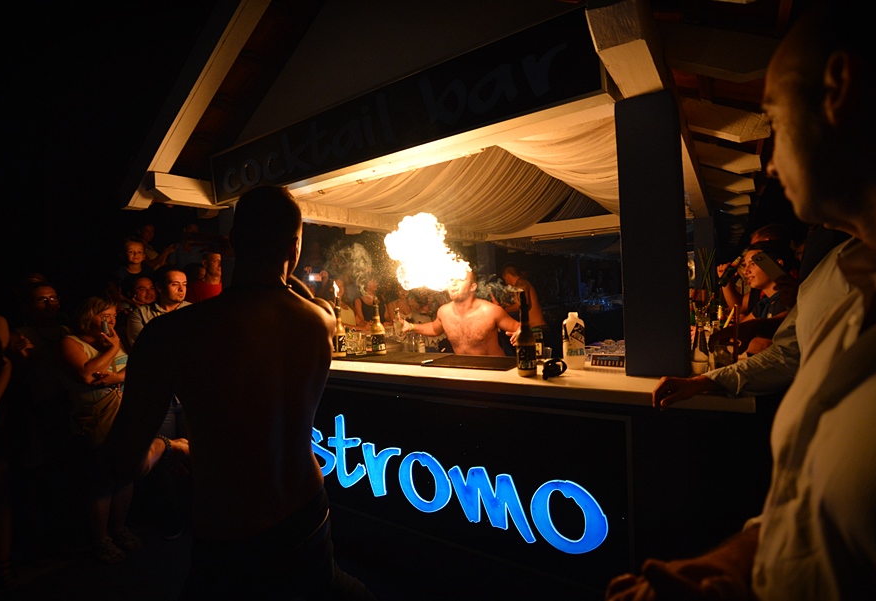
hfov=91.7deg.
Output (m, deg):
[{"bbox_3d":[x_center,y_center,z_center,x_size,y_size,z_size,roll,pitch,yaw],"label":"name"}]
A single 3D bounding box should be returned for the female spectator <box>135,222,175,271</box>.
[{"bbox_3d":[-2.962,-0.007,4.508,0.400,1.640,0.460,-3,1,31],"label":"female spectator"}]

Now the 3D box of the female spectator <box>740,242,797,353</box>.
[{"bbox_3d":[1.661,0.542,2.078,0.360,1.660,0.460,-3,1,6],"label":"female spectator"}]

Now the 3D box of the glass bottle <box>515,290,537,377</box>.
[{"bbox_3d":[0.366,0.138,1.780,0.080,0.355,0.080,-3,1,11],"label":"glass bottle"}]

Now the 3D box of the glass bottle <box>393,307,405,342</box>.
[{"bbox_3d":[-0.237,0.138,2.550,0.066,0.205,0.066,-3,1,0],"label":"glass bottle"}]

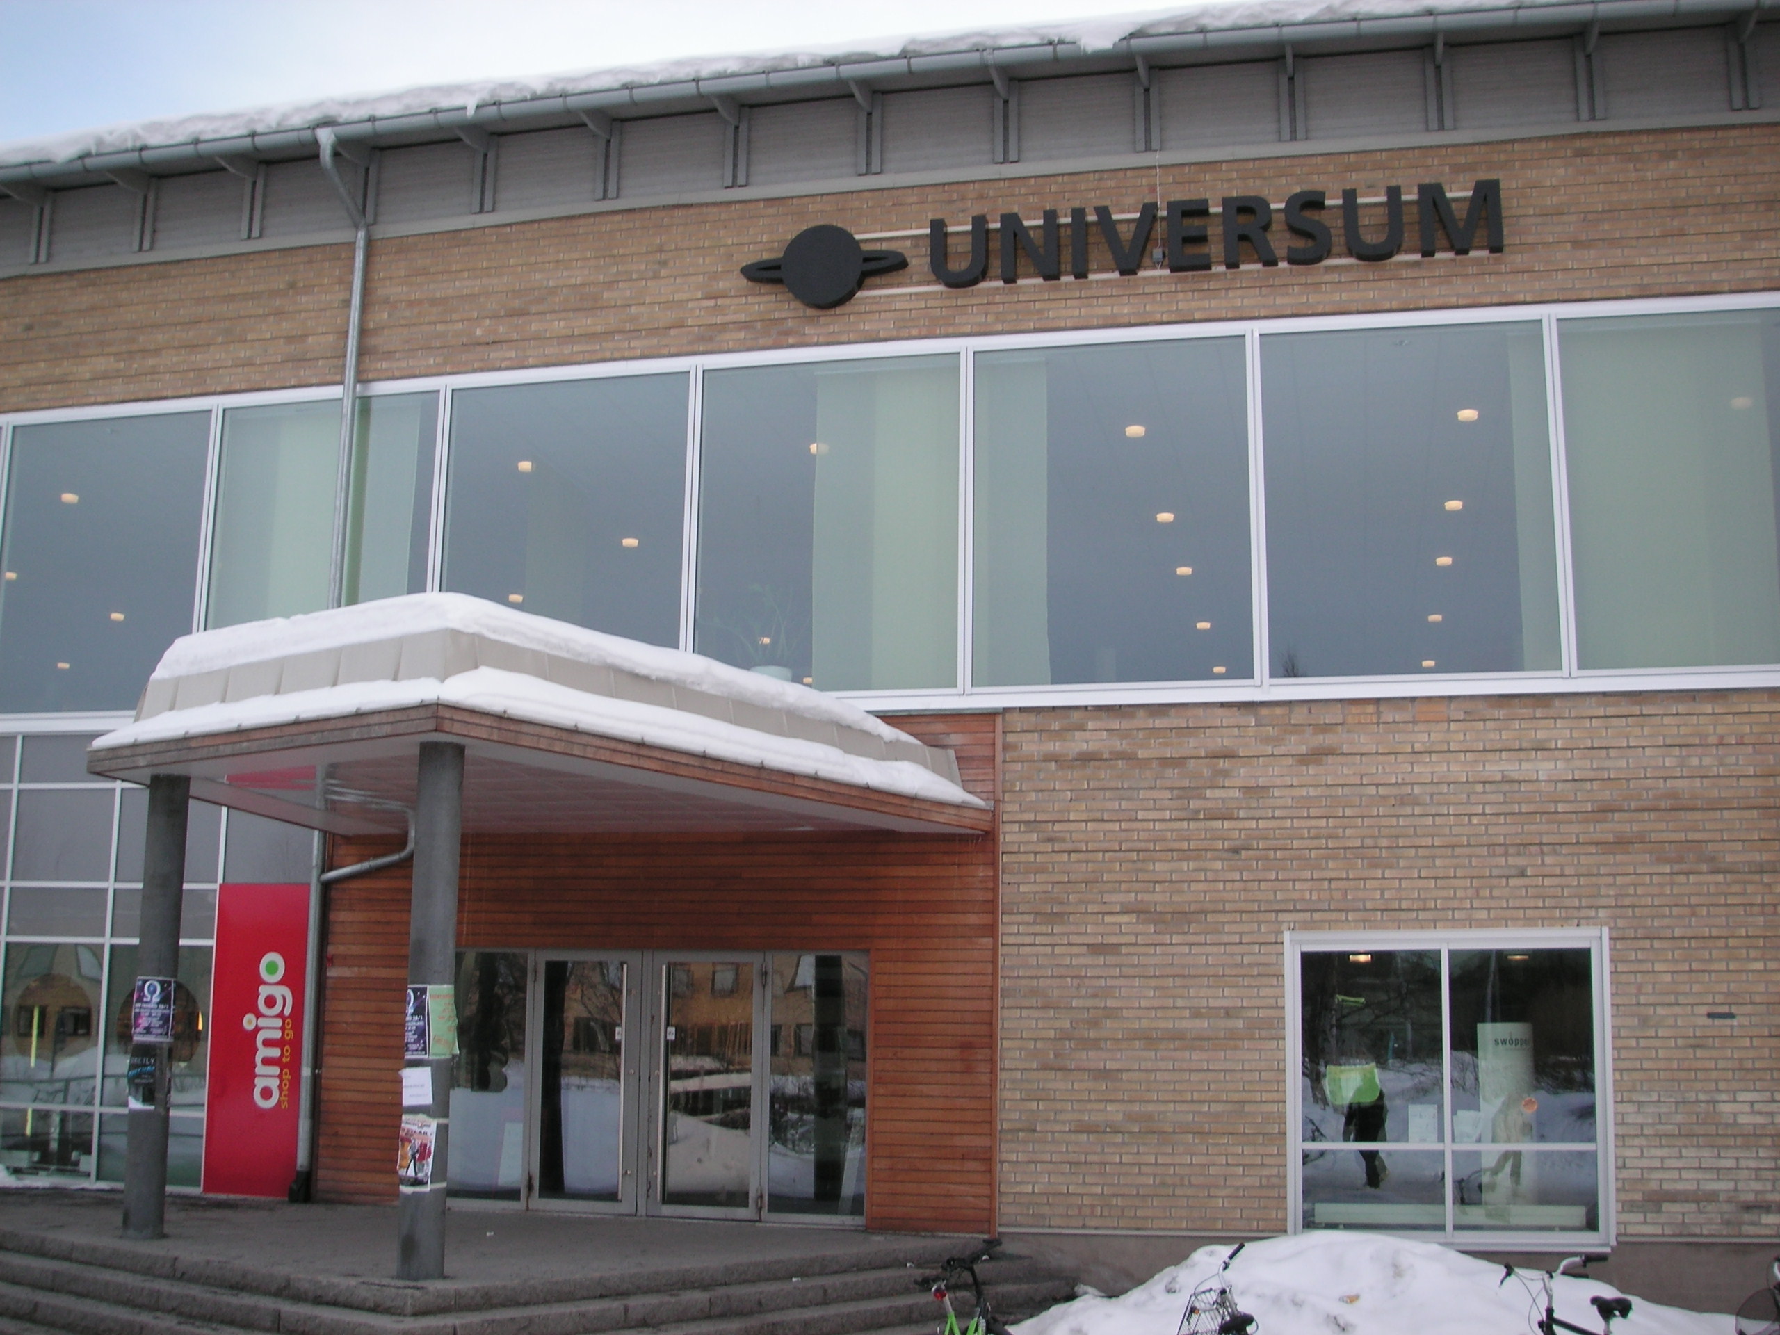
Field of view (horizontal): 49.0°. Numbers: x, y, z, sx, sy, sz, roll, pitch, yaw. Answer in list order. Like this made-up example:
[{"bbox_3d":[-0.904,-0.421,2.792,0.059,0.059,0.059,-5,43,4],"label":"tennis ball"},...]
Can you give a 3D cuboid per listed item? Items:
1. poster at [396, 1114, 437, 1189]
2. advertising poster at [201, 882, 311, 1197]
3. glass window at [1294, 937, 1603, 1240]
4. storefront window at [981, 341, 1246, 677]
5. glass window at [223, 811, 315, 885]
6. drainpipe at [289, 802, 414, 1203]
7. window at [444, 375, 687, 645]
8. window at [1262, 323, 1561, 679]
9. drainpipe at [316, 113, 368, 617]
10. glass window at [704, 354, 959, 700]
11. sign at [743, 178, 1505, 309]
[{"bbox_3d":[-2.734,2.795,11.300,0.250,0.420,0.070,-2,-11,15],"label":"poster"},{"bbox_3d":[-5.274,3.096,16.326,0.861,2.551,0.050,-2,-11,13],"label":"advertising poster"},{"bbox_3d":[4.037,3.038,14.193,2.174,2.161,0.100,-2,-11,13],"label":"glass window"},{"bbox_3d":[1.757,-1.240,15.528,2.240,2.828,0.100,-2,-11,13],"label":"storefront window"},{"bbox_3d":[-5.295,1.428,16.675,0.870,0.808,0.080,-2,-11,13],"label":"glass window"},{"bbox_3d":[-4.427,2.812,16.088,0.926,3.097,0.220,-2,-11,13],"label":"drainpipe"},{"bbox_3d":[-2.784,-1.092,16.561,2.232,2.816,0.100,-2,-11,13],"label":"window"},{"bbox_3d":[3.972,-1.296,15.021,2.177,2.808,0.100,-2,-11,13],"label":"window"},{"bbox_3d":[-4.810,-2.437,16.849,0.160,4.430,0.750,-2,-11,13],"label":"drainpipe"},{"bbox_3d":[-0.524,-1.170,16.048,2.264,2.826,0.100,-2,-11,13],"label":"glass window"},{"bbox_3d":[1.761,-3.370,15.781,6.116,0.720,0.180,-2,-11,13],"label":"sign"}]

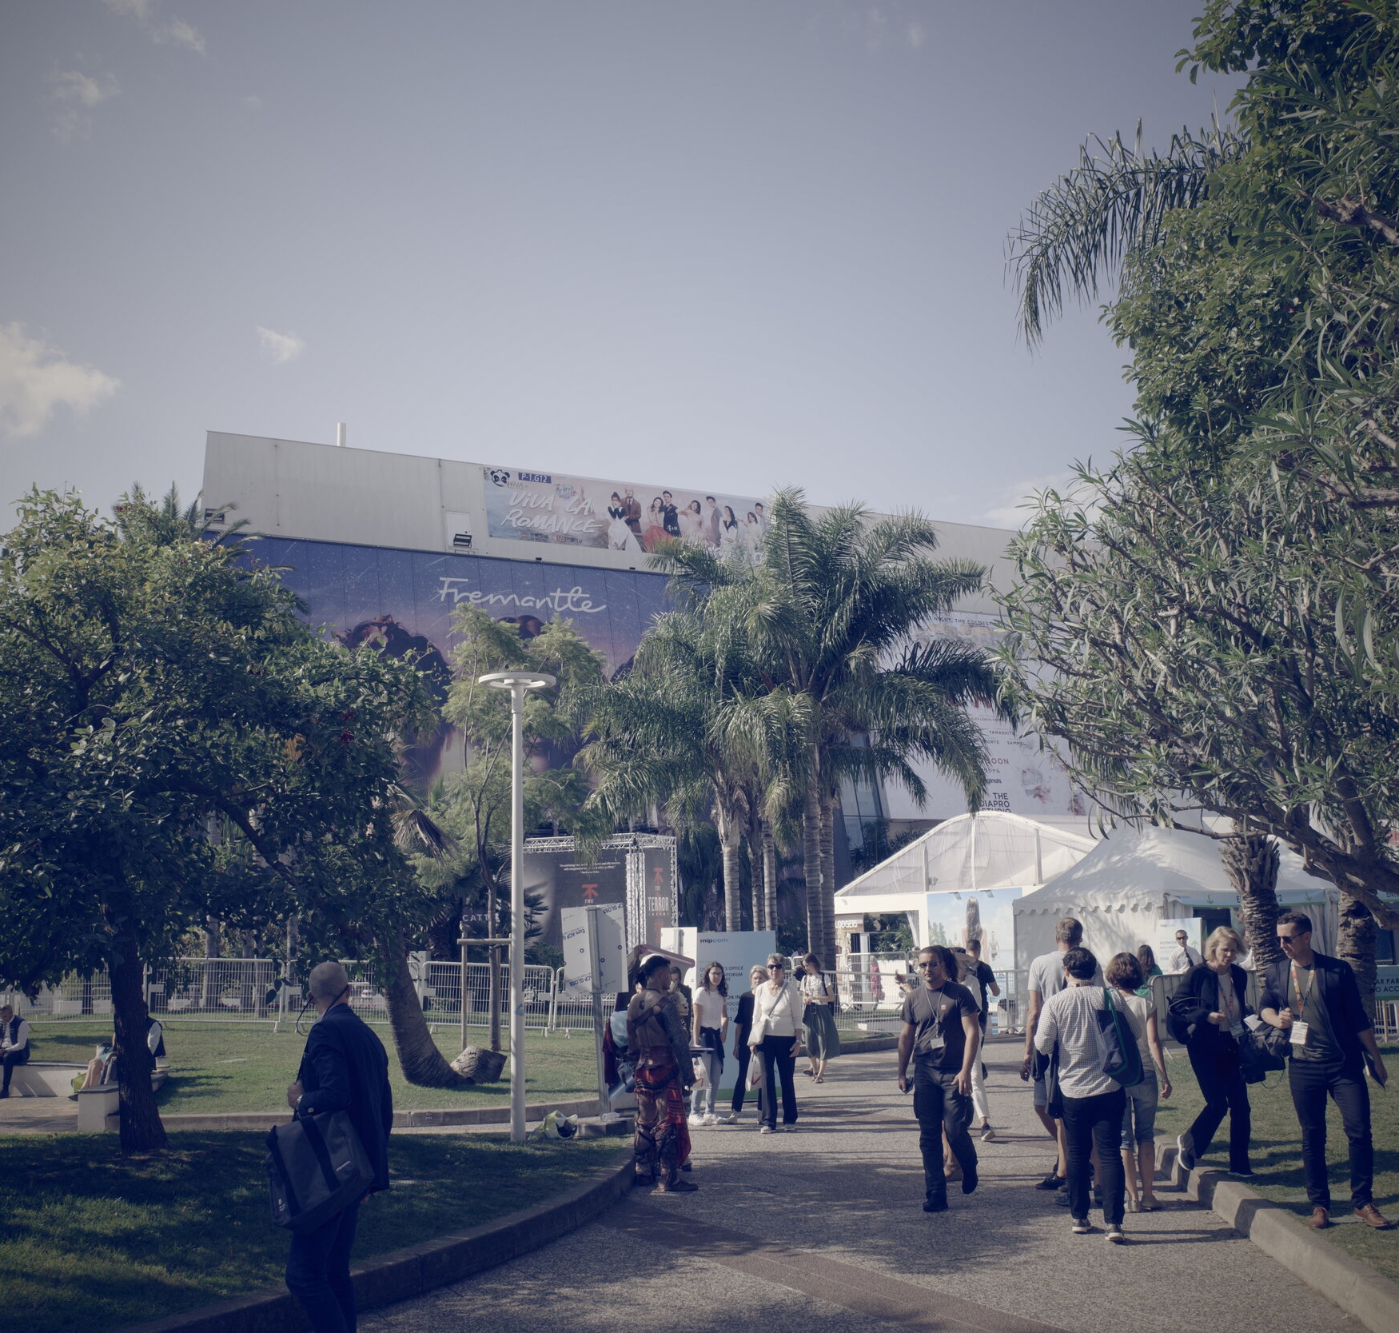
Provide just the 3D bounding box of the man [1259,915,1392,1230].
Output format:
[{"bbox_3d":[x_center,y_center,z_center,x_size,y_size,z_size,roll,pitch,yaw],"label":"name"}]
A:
[{"bbox_3d":[3.610,2.297,9.000,0.680,1.800,0.450,-8,-12,33],"label":"man"}]

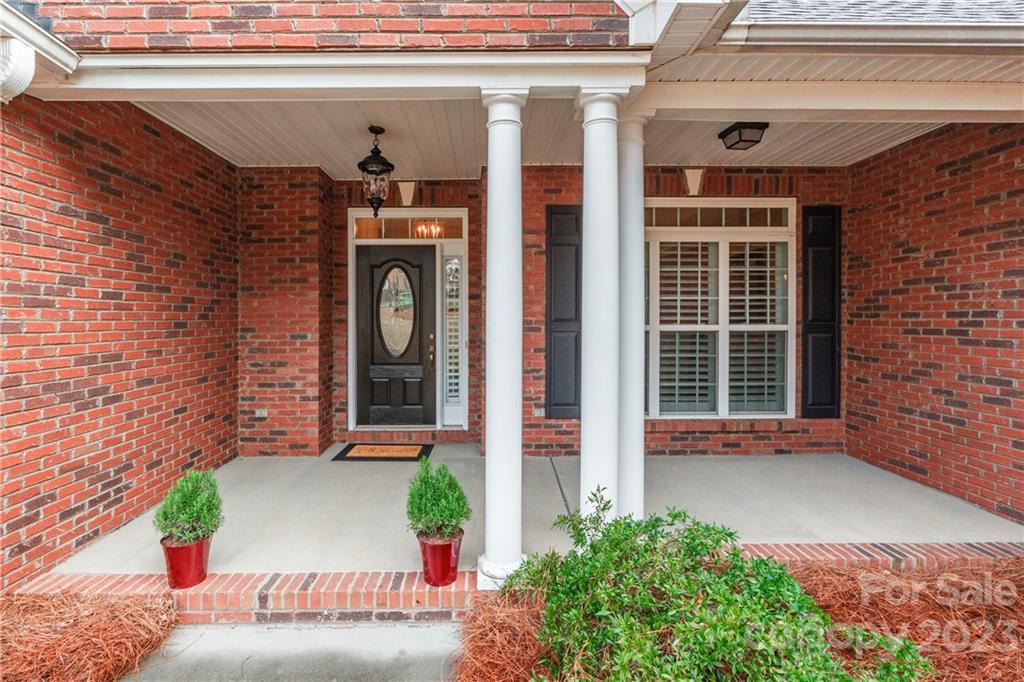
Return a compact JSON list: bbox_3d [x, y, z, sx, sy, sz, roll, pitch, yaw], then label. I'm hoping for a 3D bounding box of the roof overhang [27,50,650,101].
[{"bbox_3d":[-0.840,-1.295,2.230,2.980,0.160,0.200,0,2,-1],"label":"roof overhang"}]

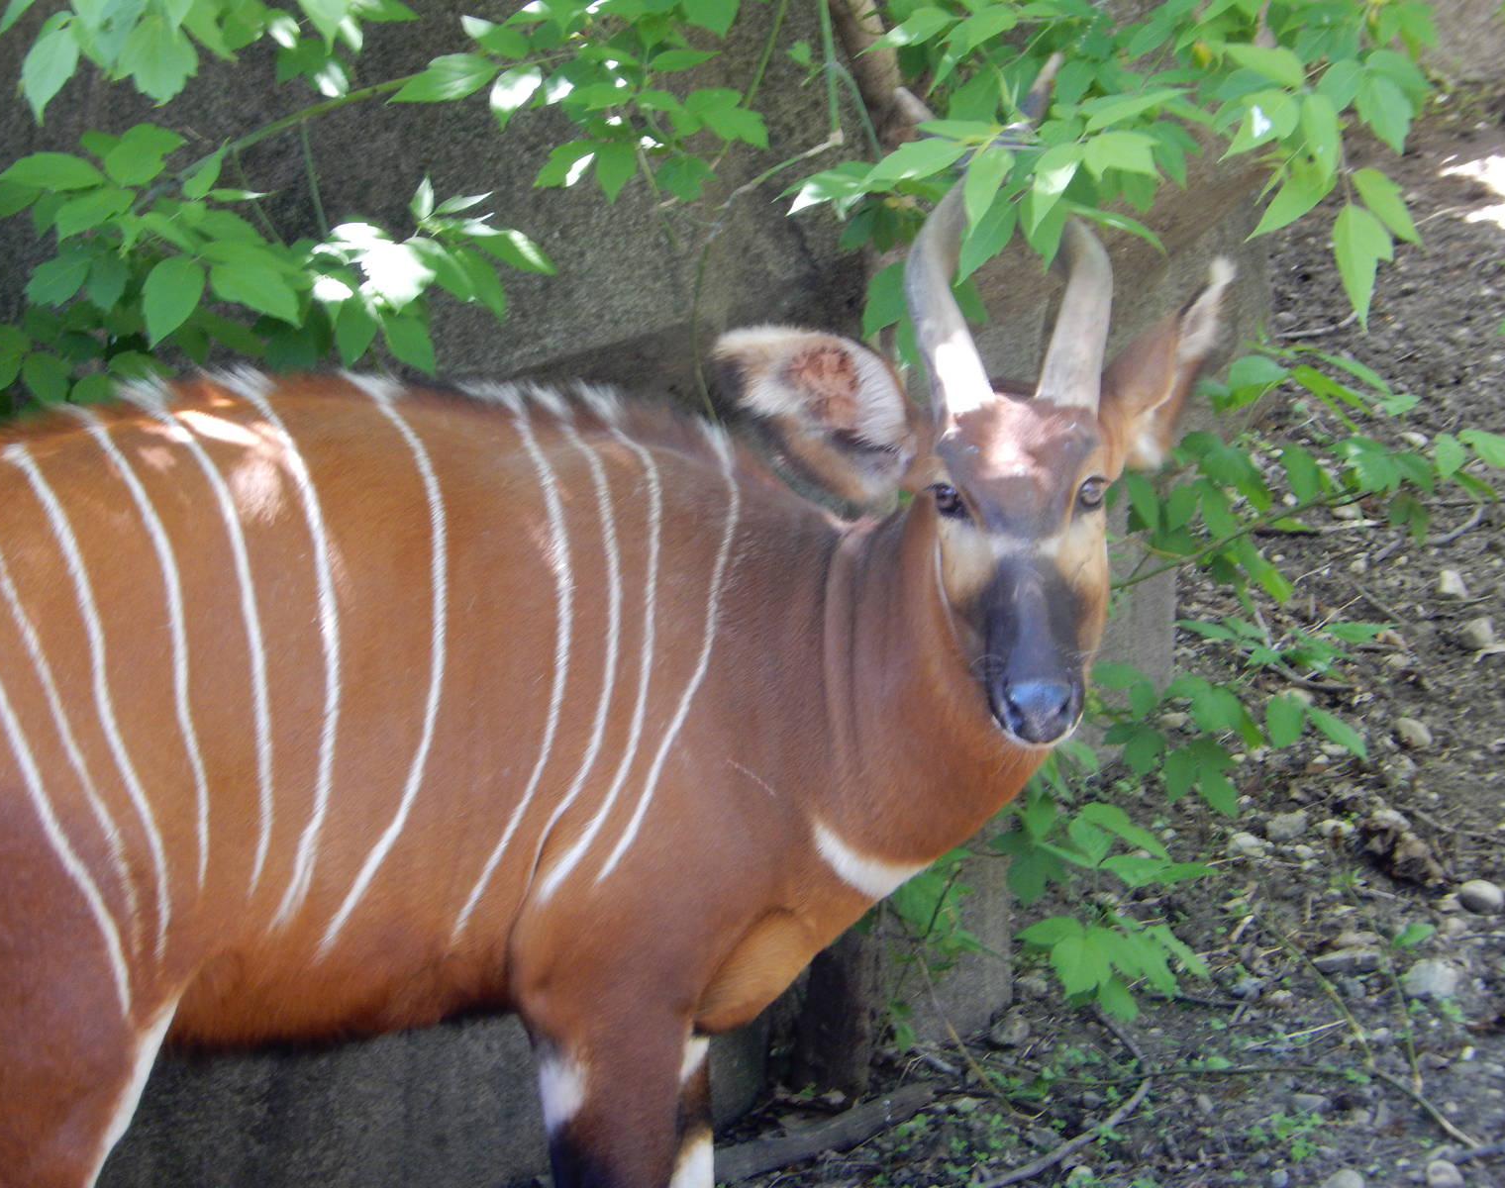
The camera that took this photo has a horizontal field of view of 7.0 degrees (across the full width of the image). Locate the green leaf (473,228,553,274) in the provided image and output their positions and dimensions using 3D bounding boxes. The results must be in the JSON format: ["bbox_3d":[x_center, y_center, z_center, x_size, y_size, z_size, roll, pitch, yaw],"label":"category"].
[{"bbox_3d":[-0.238,-0.342,12.200,0.094,0.022,0.040,27,51,17],"label":"green leaf"}]

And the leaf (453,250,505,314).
[{"bbox_3d":[-0.266,-0.304,11.900,0.051,0.063,0.030,0,9,0],"label":"leaf"}]

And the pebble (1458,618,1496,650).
[{"bbox_3d":[0.854,0.047,14.400,0.044,0.033,0.040,0,11,0],"label":"pebble"}]

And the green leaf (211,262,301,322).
[{"bbox_3d":[-0.496,-0.301,12.200,0.117,0.022,0.056,34,54,20],"label":"green leaf"}]

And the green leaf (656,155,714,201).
[{"bbox_3d":[-0.070,-0.432,12.700,0.052,0.054,0.014,-16,-22,-7],"label":"green leaf"}]

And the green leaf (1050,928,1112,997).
[{"bbox_3d":[0.339,0.380,12.600,0.062,0.081,0.016,6,-31,10],"label":"green leaf"}]

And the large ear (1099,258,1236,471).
[{"bbox_3d":[0.401,-0.222,11.820,0.080,0.215,0.120,27,-3,-6],"label":"large ear"}]

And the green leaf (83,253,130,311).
[{"bbox_3d":[-0.634,-0.306,12.000,0.045,0.057,0.030,0,9,0],"label":"green leaf"}]

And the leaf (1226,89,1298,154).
[{"bbox_3d":[0.500,-0.463,12.000,0.099,0.014,0.050,-41,68,-21],"label":"leaf"}]

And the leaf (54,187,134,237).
[{"bbox_3d":[-0.657,-0.381,12.200,0.093,0.016,0.047,-32,49,-15],"label":"leaf"}]

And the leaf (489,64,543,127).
[{"bbox_3d":[-0.244,-0.512,12.600,0.045,0.082,0.014,24,-27,13],"label":"leaf"}]

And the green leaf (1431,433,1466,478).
[{"bbox_3d":[0.712,-0.141,12.500,0.034,0.053,0.015,-7,-27,-5],"label":"green leaf"}]

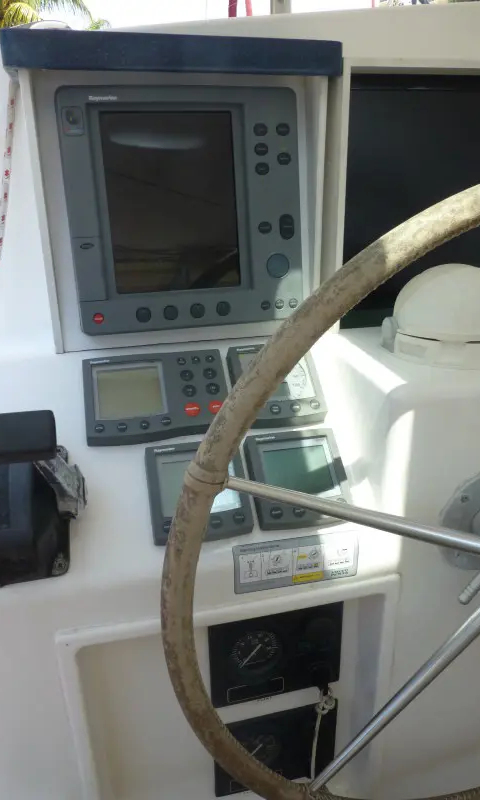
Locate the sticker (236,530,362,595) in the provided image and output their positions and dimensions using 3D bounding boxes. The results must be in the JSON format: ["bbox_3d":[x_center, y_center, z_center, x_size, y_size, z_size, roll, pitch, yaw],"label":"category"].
[{"bbox_3d":[0.065,0.189,0.645,0.149,0.061,0.003,-4,15,-10],"label":"sticker"}]

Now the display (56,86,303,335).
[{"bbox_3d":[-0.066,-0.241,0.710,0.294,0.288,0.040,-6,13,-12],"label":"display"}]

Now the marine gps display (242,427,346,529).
[{"bbox_3d":[0.071,0.093,0.668,0.110,0.026,0.115,-4,56,-10],"label":"marine gps display"}]

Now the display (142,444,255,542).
[{"bbox_3d":[-0.049,0.103,0.646,0.110,0.026,0.115,-5,56,-11],"label":"display"}]

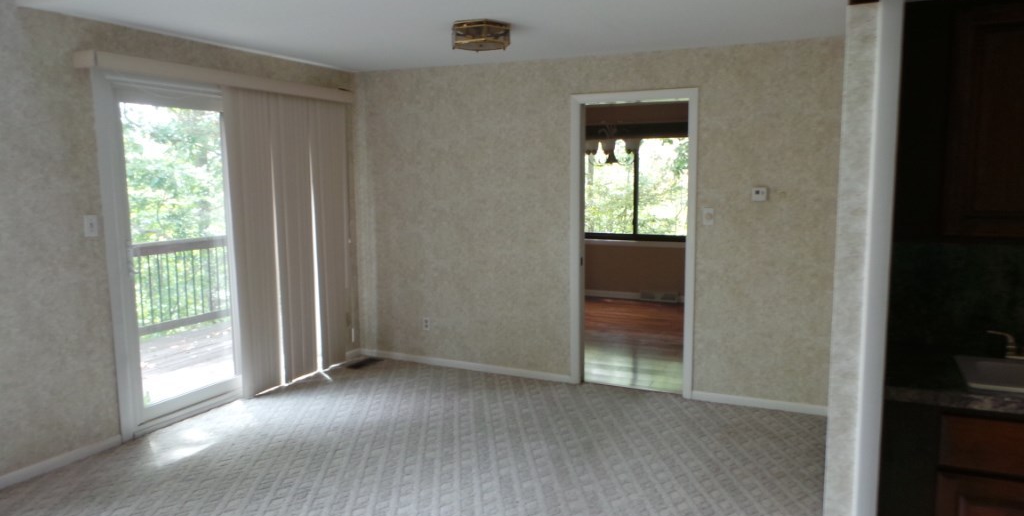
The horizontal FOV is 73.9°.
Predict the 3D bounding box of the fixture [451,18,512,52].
[{"bbox_3d":[-0.176,-1.252,3.862,0.360,0.112,0.325,2,8,21],"label":"fixture"}]

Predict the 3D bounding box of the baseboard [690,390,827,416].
[{"bbox_3d":[1.643,0.974,4.558,0.855,0.058,0.014,3,8,25],"label":"baseboard"}]

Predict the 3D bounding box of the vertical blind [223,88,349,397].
[{"bbox_3d":[-1.648,-0.151,5.169,0.090,2.160,1.190,3,8,25],"label":"vertical blind"}]

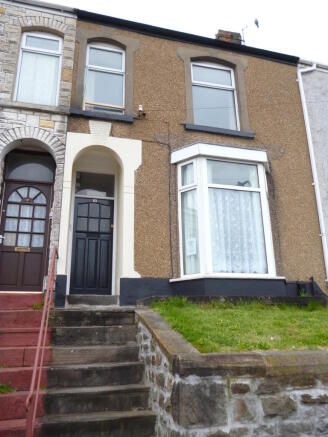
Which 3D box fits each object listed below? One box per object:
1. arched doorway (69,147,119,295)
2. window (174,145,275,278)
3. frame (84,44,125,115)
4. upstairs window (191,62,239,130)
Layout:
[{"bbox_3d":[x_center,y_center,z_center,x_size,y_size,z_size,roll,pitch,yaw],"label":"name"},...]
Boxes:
[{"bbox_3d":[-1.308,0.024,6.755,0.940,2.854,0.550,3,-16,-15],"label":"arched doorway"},{"bbox_3d":[1.337,-0.085,6.963,2.120,2.570,0.520,3,-16,-15],"label":"window"},{"bbox_3d":[-1.225,-2.886,7.424,0.825,1.660,0.110,3,-16,-15],"label":"frame"},{"bbox_3d":[1.148,-2.739,8.048,1.120,1.690,0.110,3,-16,-15],"label":"upstairs window"}]

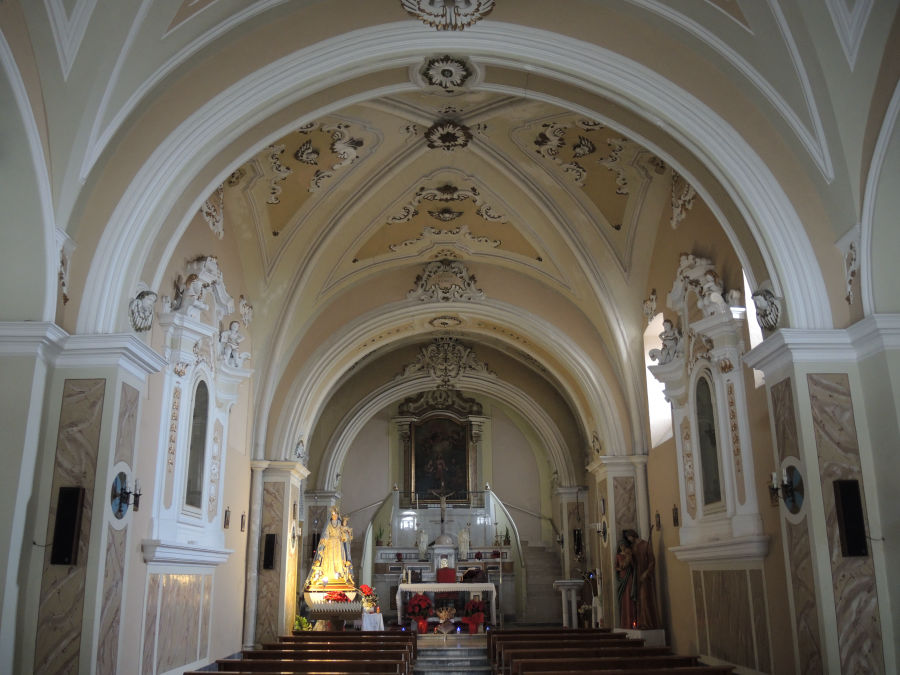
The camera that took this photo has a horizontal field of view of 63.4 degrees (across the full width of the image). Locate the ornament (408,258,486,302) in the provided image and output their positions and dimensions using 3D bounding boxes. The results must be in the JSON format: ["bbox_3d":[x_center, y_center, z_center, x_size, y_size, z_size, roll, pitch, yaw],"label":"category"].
[{"bbox_3d":[-0.050,-1.246,15.355,1.644,1.009,0.250,0,-18,-1],"label":"ornament"}]

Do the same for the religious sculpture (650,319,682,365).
[{"bbox_3d":[3.563,0.066,12.009,0.420,0.740,0.370,-15,-23,37],"label":"religious sculpture"}]

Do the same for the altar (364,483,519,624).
[{"bbox_3d":[-0.249,5.839,19.869,3.852,3.599,1.900,0,-18,-1],"label":"altar"}]

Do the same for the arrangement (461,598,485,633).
[{"bbox_3d":[0.473,5.805,15.202,0.530,0.672,0.480,0,-18,-1],"label":"arrangement"}]

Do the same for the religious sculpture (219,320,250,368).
[{"bbox_3d":[-3.540,0.107,11.932,0.420,0.740,0.370,15,-23,-38],"label":"religious sculpture"}]

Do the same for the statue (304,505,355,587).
[{"bbox_3d":[-2.518,4.308,14.983,0.980,1.623,0.750,3,-18,-10],"label":"statue"}]

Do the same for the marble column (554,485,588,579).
[{"bbox_3d":[3.010,5.306,17.757,0.729,3.302,0.750,0,-18,-1],"label":"marble column"}]

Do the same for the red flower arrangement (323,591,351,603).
[{"bbox_3d":[-2.209,5.040,14.167,0.560,0.280,0.360,2,-18,-8],"label":"red flower arrangement"}]

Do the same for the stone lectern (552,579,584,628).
[{"bbox_3d":[2.409,5.448,14.800,0.630,1.020,0.440,0,-16,0],"label":"stone lectern"}]

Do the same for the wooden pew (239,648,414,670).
[{"bbox_3d":[-1.267,3.678,7.418,1.709,0.920,0.720,0,-18,-1],"label":"wooden pew"}]

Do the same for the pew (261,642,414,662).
[{"bbox_3d":[-1.276,3.969,8.304,1.720,0.920,0.720,0,-18,-1],"label":"pew"}]

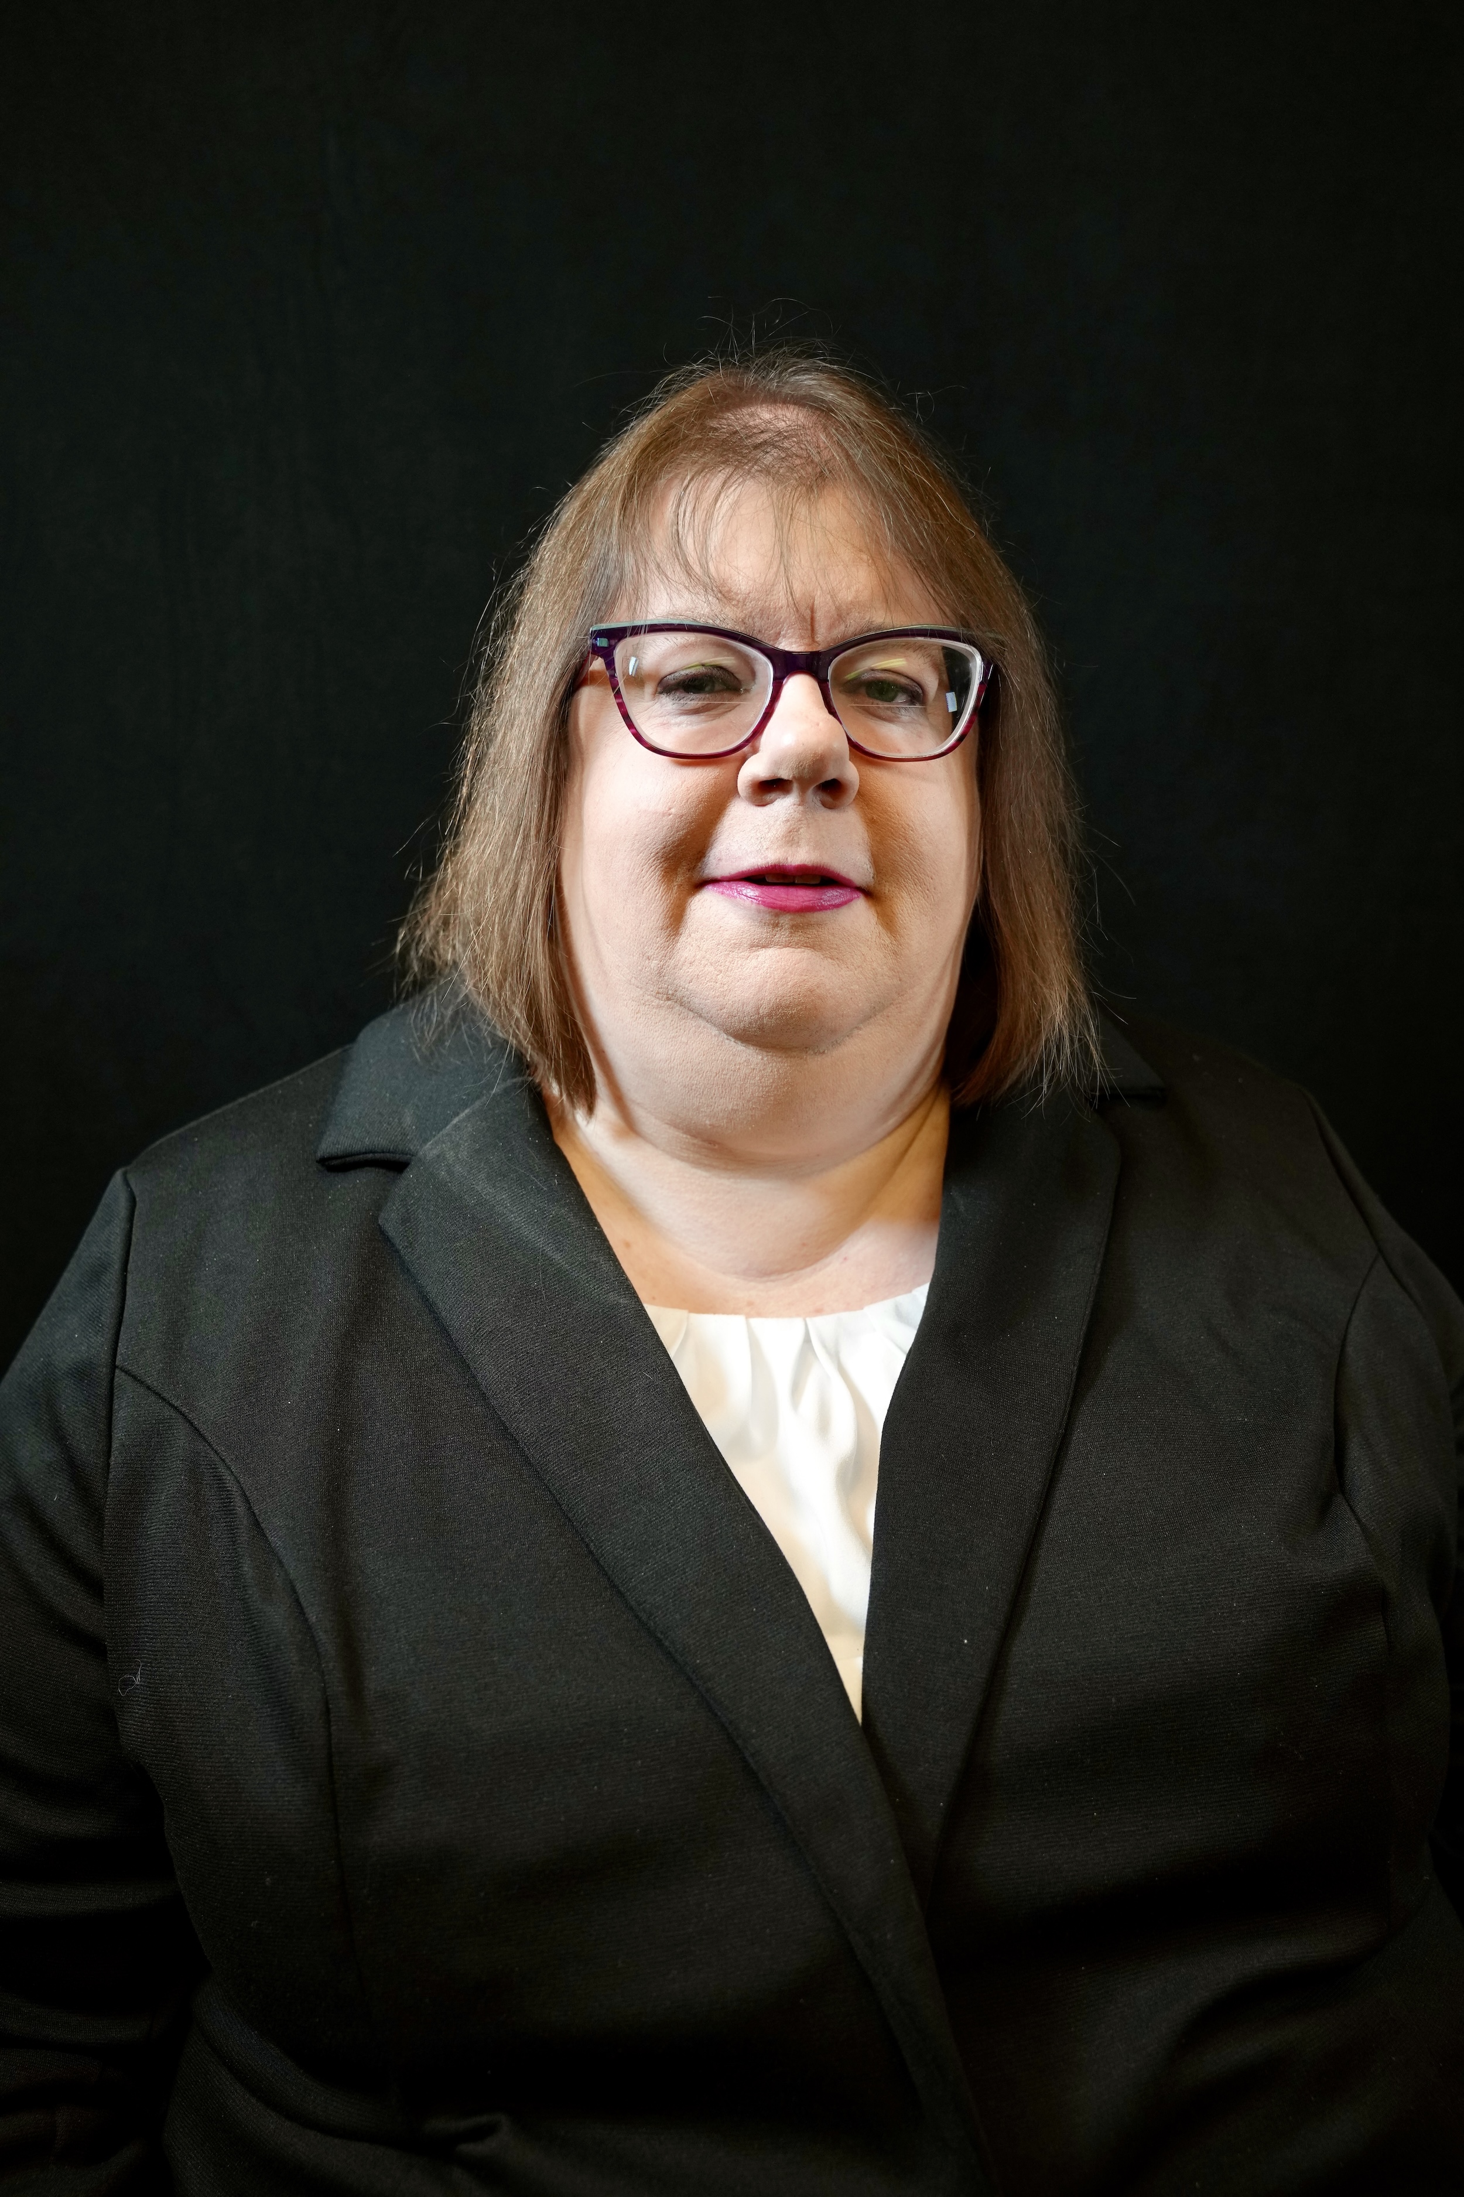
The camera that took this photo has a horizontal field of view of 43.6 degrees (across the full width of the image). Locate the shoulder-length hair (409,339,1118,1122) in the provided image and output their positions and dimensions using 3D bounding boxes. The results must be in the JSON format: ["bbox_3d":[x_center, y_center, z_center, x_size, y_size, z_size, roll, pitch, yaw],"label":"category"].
[{"bbox_3d":[0.006,-0.138,0.680,0.250,0.272,0.210,1,-1,-7],"label":"shoulder-length hair"}]

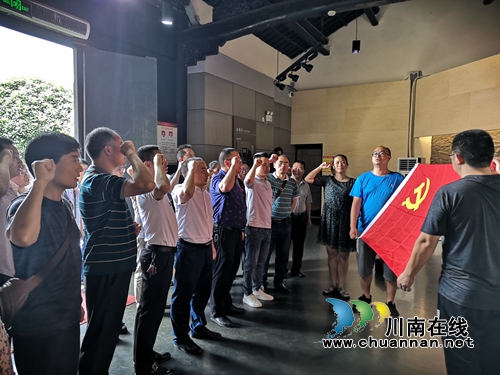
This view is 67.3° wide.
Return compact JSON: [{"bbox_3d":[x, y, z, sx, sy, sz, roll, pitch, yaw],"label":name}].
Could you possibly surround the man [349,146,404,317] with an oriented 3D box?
[{"bbox_3d":[1.392,0.443,4.066,0.600,1.758,0.420,1,2,20],"label":"man"}]

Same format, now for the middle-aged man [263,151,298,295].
[{"bbox_3d":[0.387,0.444,4.732,0.500,1.703,0.370,-1,2,-13],"label":"middle-aged man"}]

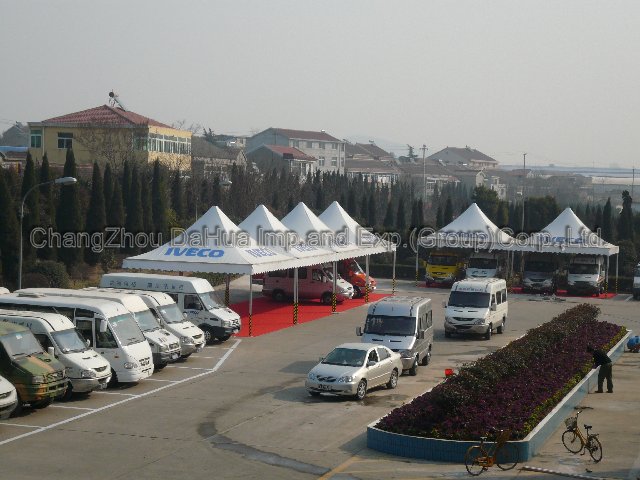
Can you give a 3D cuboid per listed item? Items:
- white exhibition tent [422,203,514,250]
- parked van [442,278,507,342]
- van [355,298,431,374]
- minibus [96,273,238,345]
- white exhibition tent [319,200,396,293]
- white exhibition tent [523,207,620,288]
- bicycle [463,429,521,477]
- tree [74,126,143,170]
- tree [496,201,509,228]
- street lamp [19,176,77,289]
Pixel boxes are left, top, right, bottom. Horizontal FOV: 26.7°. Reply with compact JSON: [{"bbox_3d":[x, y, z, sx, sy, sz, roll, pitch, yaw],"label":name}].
[{"bbox_3d":[10.114,0.331,88.367,6.100,5.462,6.100,3,3,18],"label":"white exhibition tent"},{"bbox_3d":[6.948,3.055,60.074,2.020,2.420,4.950,3,2,19],"label":"parked van"},{"bbox_3d":[2.758,3.408,48.298,2.020,2.420,4.950,2,2,13],"label":"van"},{"bbox_3d":[-6.004,2.778,55.297,5.769,2.570,2.020,3,2,18],"label":"minibus"},{"bbox_3d":[0.776,0.488,78.287,6.100,5.462,6.100,3,3,18],"label":"white exhibition tent"},{"bbox_3d":[15.811,0.630,86.510,6.100,5.462,6.100,3,3,18],"label":"white exhibition tent"},{"bbox_3d":[3.920,4.849,30.953,1.680,1.000,0.560,0,3,-42],"label":"bicycle"},{"bbox_3d":[-15.357,-5.337,98.000,5.000,6.000,5.000,2,2,17],"label":"tree"},{"bbox_3d":[13.046,0.005,96.093,1.100,5.566,1.100,2,3,8],"label":"tree"},{"bbox_3d":[-10.883,0.802,53.778,2.400,6.400,0.350,3,3,18],"label":"street lamp"}]

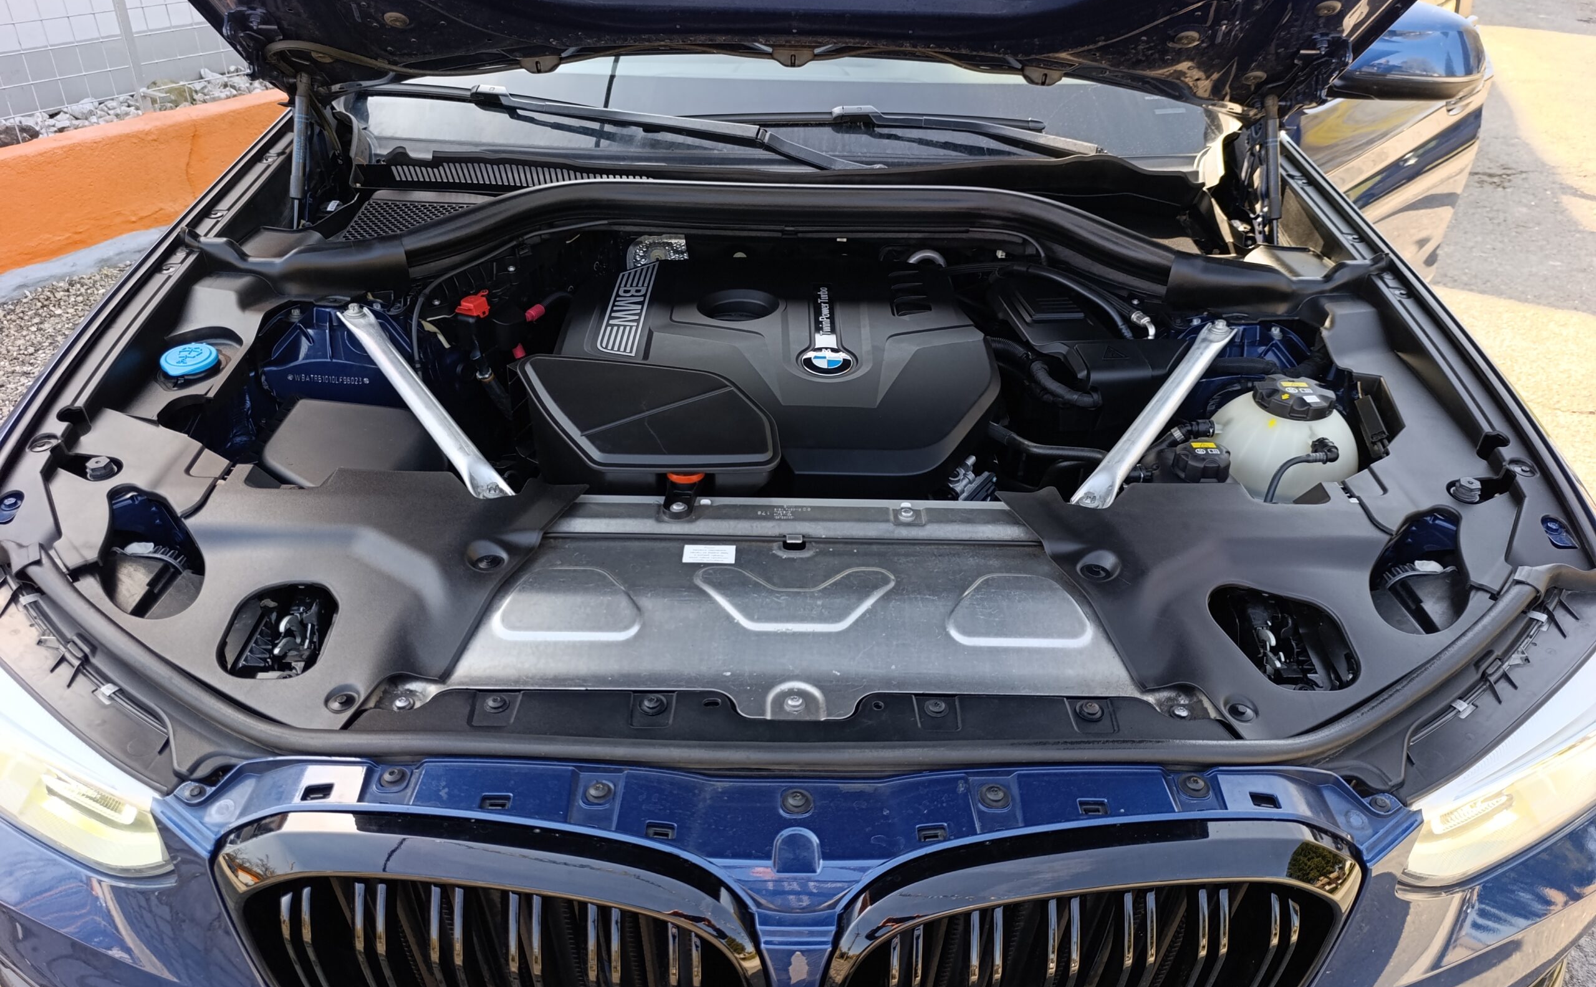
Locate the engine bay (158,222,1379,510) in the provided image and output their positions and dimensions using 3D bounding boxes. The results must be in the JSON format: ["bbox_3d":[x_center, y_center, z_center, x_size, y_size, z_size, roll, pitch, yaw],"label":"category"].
[{"bbox_3d":[-0.030,-0.115,1.290,1.330,0.320,0.570,1,33,-2],"label":"engine bay"}]

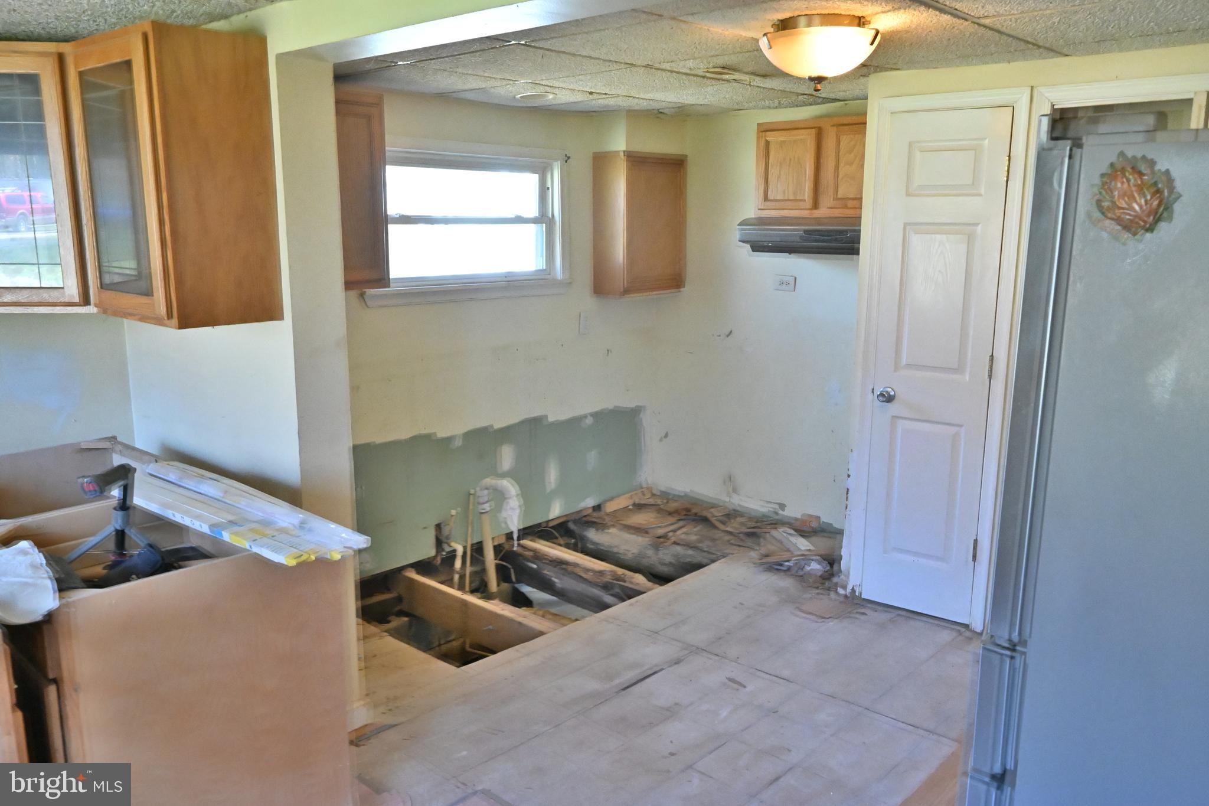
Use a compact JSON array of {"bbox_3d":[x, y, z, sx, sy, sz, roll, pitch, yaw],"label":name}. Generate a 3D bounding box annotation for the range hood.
[{"bbox_3d":[1.080,-0.812,4.542,0.760,0.170,0.470,10,14,42],"label":"range hood"}]

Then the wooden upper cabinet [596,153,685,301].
[{"bbox_3d":[0.212,-0.999,5.265,0.245,0.760,0.530,10,14,42],"label":"wooden upper cabinet"}]

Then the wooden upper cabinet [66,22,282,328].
[{"bbox_3d":[-1.221,-0.625,2.679,0.555,0.764,0.315,10,14,42],"label":"wooden upper cabinet"}]

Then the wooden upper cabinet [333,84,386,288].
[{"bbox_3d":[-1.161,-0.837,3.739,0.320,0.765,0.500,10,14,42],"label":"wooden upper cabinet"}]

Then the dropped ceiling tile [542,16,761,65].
[{"bbox_3d":[0.142,-1.222,3.205,0.610,0.020,0.610,10,14,42],"label":"dropped ceiling tile"}]

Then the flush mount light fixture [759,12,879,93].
[{"bbox_3d":[0.668,-1.041,2.830,0.355,0.195,0.355,0,11,0],"label":"flush mount light fixture"}]

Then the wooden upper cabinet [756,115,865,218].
[{"bbox_3d":[1.135,-1.129,4.540,0.760,0.455,0.320,10,14,42],"label":"wooden upper cabinet"}]

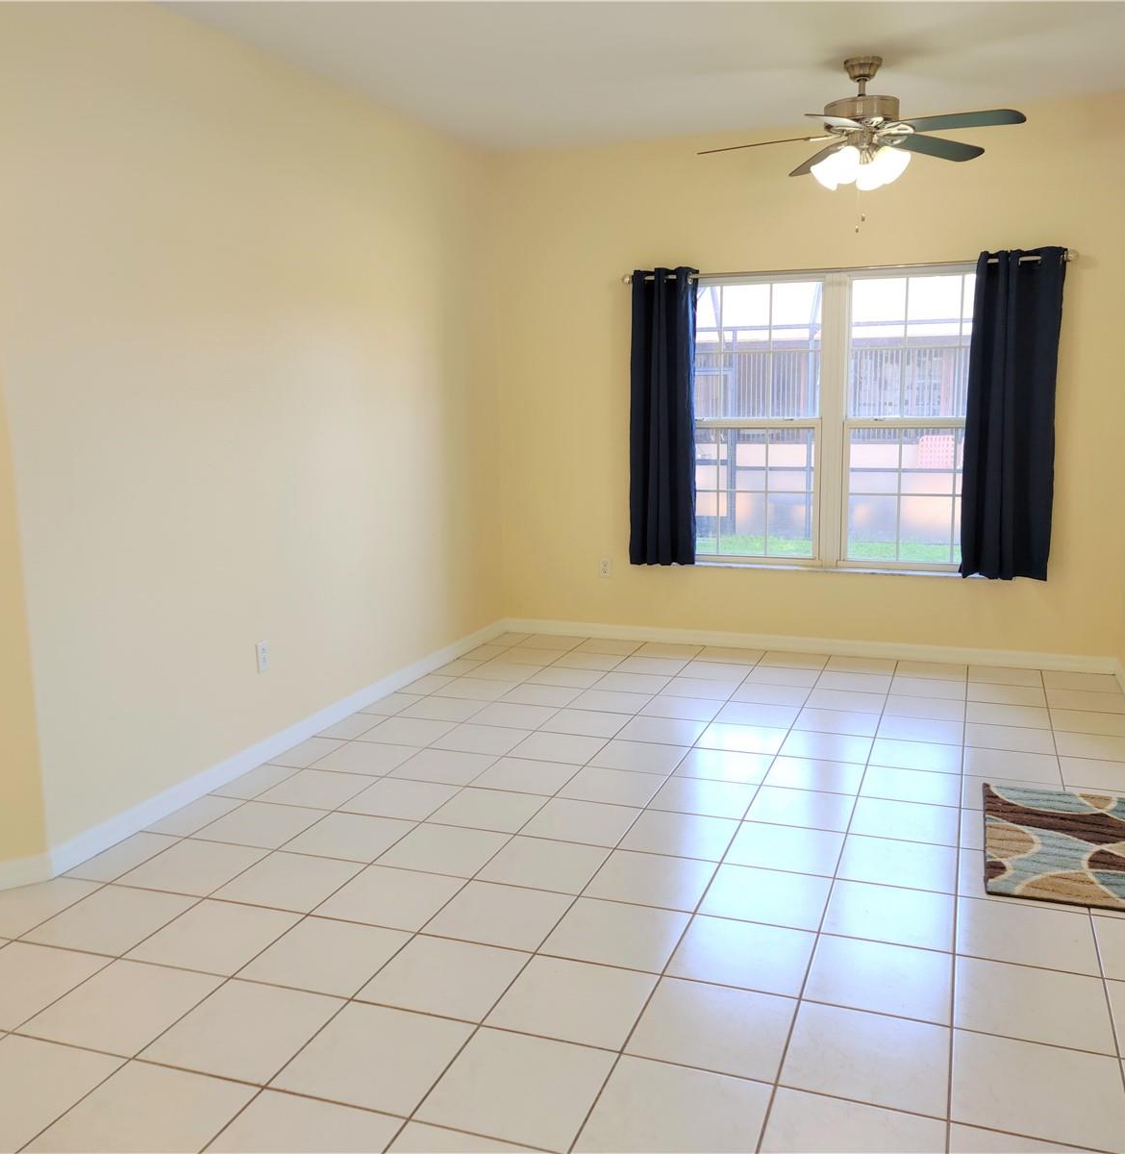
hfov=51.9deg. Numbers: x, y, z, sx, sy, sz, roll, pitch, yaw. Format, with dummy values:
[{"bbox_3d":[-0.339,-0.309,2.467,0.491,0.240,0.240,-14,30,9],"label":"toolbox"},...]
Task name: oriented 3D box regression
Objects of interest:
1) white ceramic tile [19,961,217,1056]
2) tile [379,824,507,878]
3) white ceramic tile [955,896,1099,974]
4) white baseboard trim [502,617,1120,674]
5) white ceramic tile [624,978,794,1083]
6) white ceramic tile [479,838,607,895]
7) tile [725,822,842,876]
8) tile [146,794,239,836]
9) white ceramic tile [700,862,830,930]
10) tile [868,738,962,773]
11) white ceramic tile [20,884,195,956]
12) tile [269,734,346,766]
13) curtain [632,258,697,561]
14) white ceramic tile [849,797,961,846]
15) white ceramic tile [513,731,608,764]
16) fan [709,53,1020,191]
[{"bbox_3d":[-1.034,1.016,2.733,0.336,0.010,0.340,3,10,19],"label":"white ceramic tile"},{"bbox_3d":[-0.367,0.851,3.588,0.329,0.010,0.340,3,11,19],"label":"tile"},{"bbox_3d":[1.231,0.956,3.077,0.334,0.010,0.337,3,11,20],"label":"white ceramic tile"},{"bbox_3d":[1.190,0.354,6.169,3.200,0.078,0.015,3,11,19],"label":"white baseboard trim"},{"bbox_3d":[0.350,1.032,2.647,0.331,0.010,0.333,3,11,19],"label":"white ceramic tile"},{"bbox_3d":[-0.053,0.881,3.537,0.333,0.010,0.337,3,11,20],"label":"white ceramic tile"},{"bbox_3d":[0.694,0.844,3.576,0.329,0.010,0.340,3,11,19],"label":"tile"},{"bbox_3d":[-1.237,0.812,3.914,0.178,0.010,0.340,3,10,19],"label":"tile"},{"bbox_3d":[0.584,0.913,3.293,0.331,0.010,0.333,3,11,19],"label":"white ceramic tile"},{"bbox_3d":[1.375,0.696,4.487,0.333,0.010,0.337,3,11,20],"label":"tile"},{"bbox_3d":[-1.249,0.951,3.204,0.328,0.010,0.340,3,11,19],"label":"white ceramic tile"},{"bbox_3d":[-1.002,0.697,4.567,0.184,0.010,0.340,3,10,19],"label":"tile"},{"bbox_3d":[0.535,-0.826,6.107,0.366,1.547,0.100,3,10,19],"label":"curtain"},{"bbox_3d":[1.134,0.812,3.817,0.336,0.010,0.340,3,10,19],"label":"white ceramic tile"},{"bbox_3d":[-0.015,0.687,4.622,0.333,0.010,0.337,3,11,20],"label":"white ceramic tile"},{"bbox_3d":[1.125,-1.763,4.491,1.270,0.491,1.270,3,11,19],"label":"fan"}]

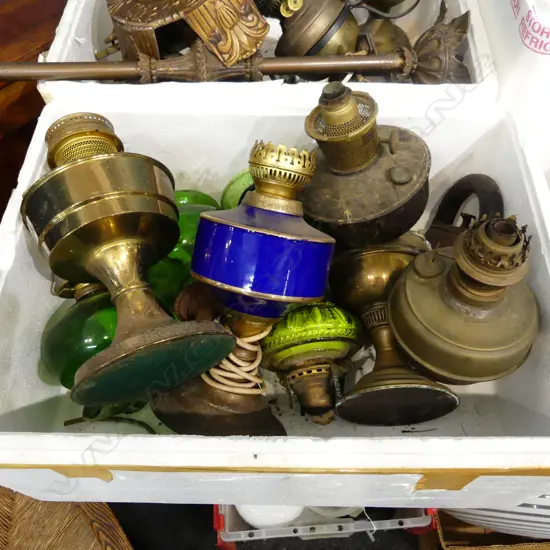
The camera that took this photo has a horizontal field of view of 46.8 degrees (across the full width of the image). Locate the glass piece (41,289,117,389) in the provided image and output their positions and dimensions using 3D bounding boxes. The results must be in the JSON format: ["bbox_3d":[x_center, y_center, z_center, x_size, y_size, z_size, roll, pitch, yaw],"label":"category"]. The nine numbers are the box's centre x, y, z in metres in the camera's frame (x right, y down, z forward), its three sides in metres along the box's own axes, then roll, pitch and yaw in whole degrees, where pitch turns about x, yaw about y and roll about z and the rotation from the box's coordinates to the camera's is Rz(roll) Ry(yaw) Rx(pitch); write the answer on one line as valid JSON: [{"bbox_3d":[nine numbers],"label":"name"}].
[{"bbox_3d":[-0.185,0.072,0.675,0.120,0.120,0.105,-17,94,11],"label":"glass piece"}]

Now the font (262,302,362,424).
[{"bbox_3d":[0.043,0.094,0.672,0.107,0.107,0.125,-11,70,7],"label":"font"}]

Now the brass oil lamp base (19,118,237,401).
[{"bbox_3d":[-0.157,-0.028,0.627,0.155,0.155,0.273,-20,68,-8],"label":"brass oil lamp base"}]

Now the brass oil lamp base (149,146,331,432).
[{"bbox_3d":[-0.022,0.012,0.613,0.139,0.139,0.269,13,97,-2],"label":"brass oil lamp base"}]

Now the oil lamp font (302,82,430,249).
[{"bbox_3d":[0.080,-0.124,0.645,0.145,0.156,0.145,-12,48,14],"label":"oil lamp font"}]

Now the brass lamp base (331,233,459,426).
[{"bbox_3d":[0.119,0.041,0.688,0.121,0.121,0.210,-2,60,1],"label":"brass lamp base"}]

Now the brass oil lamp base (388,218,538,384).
[{"bbox_3d":[0.187,0.005,0.586,0.150,0.147,0.150,3,51,-4],"label":"brass oil lamp base"}]

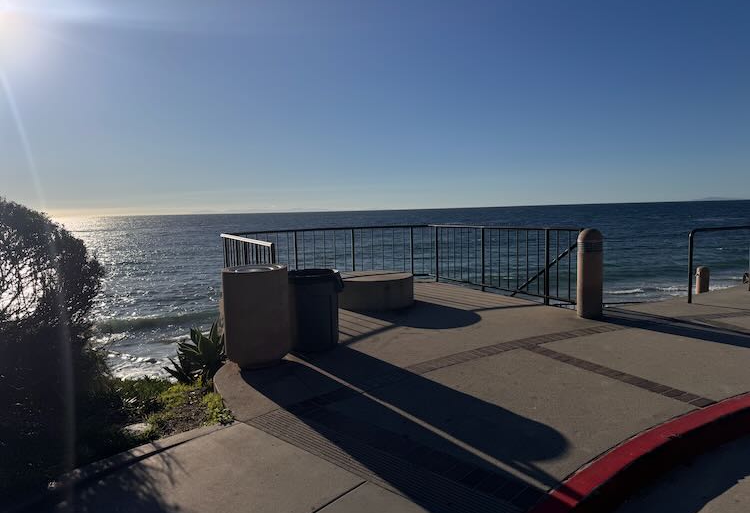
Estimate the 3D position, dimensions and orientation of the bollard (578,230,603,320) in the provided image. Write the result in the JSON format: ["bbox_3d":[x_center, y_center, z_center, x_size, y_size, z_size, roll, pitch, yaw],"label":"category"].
[{"bbox_3d":[2.717,0.200,6.541,0.307,1.105,0.307,-1,5,0],"label":"bollard"}]

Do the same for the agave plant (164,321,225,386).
[{"bbox_3d":[-1.698,0.932,4.950,0.640,0.600,0.620,-1,5,0],"label":"agave plant"}]

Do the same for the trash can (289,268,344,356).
[{"bbox_3d":[-0.618,0.550,5.311,0.575,0.785,0.575,-1,5,0],"label":"trash can"}]

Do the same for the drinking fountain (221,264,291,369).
[{"bbox_3d":[-1.133,0.555,4.958,0.620,0.860,0.620,-5,6,-35],"label":"drinking fountain"}]

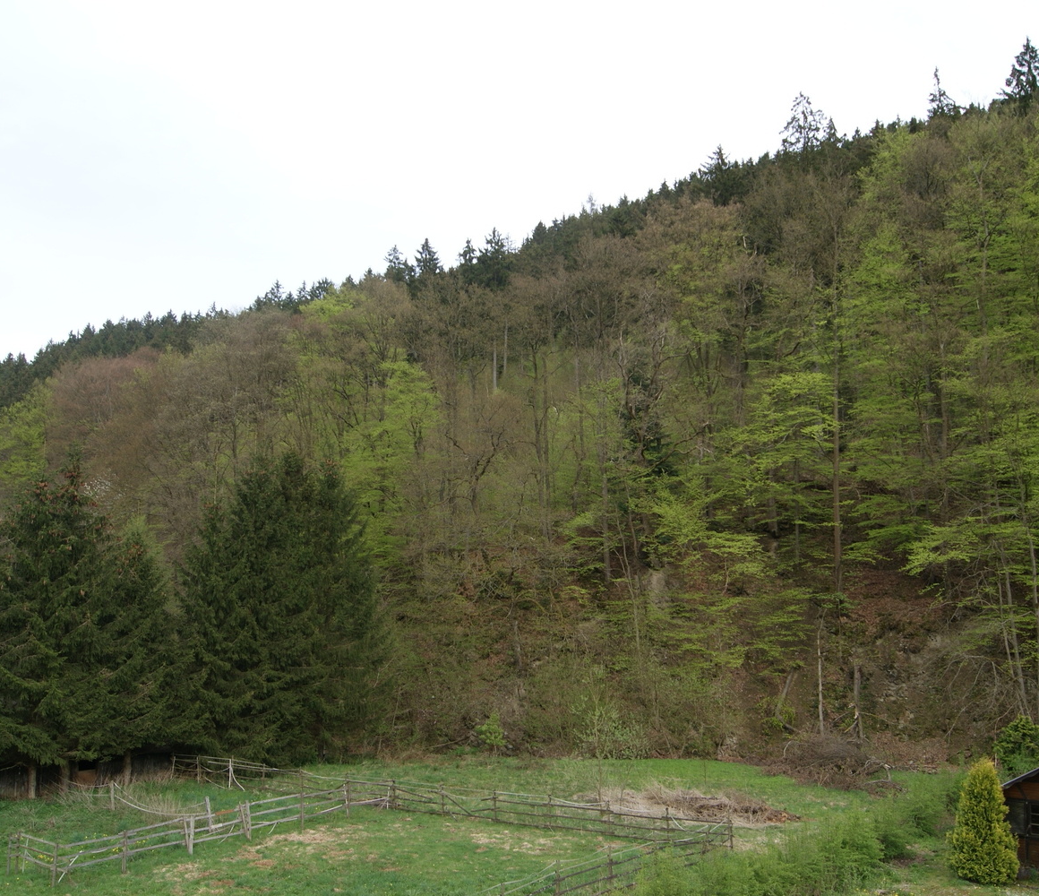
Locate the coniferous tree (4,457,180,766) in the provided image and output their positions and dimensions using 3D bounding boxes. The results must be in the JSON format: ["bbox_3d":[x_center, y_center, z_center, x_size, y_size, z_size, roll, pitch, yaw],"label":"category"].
[{"bbox_3d":[-19.286,7.796,45.351,7.400,14.861,7.400,0,-8,0],"label":"coniferous tree"}]

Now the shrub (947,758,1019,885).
[{"bbox_3d":[14.457,11.571,31.536,2.050,3.632,2.050,0,-8,0],"label":"shrub"}]

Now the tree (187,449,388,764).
[{"bbox_3d":[-12.437,8.218,53.111,9.800,16.133,9.800,0,-8,0],"label":"tree"}]

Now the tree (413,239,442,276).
[{"bbox_3d":[-22.127,-43.091,239.050,6.600,14.000,6.600,0,-8,0],"label":"tree"}]

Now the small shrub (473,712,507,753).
[{"bbox_3d":[-1.489,15.361,54.101,1.800,2.246,1.800,0,-8,0],"label":"small shrub"}]

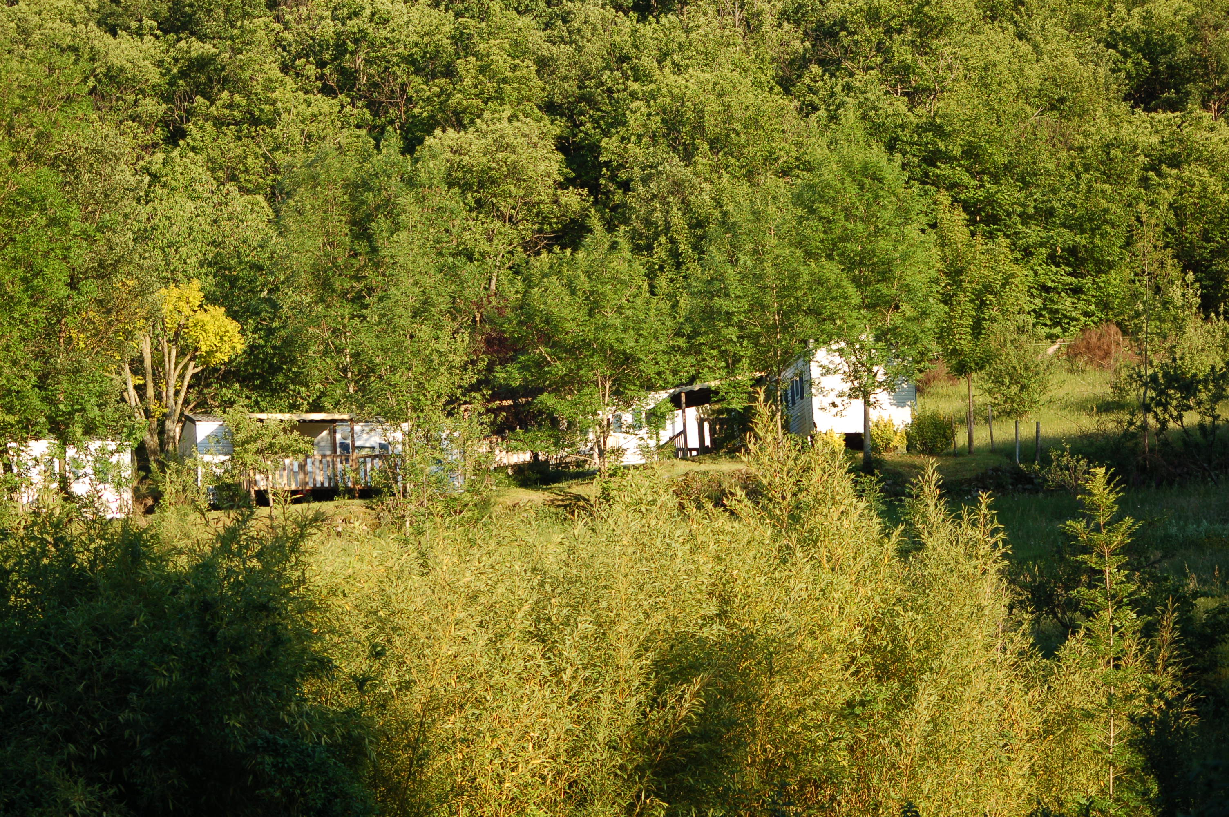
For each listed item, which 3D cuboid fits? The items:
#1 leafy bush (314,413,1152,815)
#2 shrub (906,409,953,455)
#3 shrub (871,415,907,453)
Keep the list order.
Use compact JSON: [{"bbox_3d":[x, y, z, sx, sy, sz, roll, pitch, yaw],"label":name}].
[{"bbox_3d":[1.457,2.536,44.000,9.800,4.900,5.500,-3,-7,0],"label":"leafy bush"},{"bbox_3d":[9.452,0.688,107.000,1.350,1.300,1.350,-3,-7,0],"label":"shrub"},{"bbox_3d":[8.180,0.771,106.500,1.050,1.050,1.000,-3,-7,0],"label":"shrub"}]

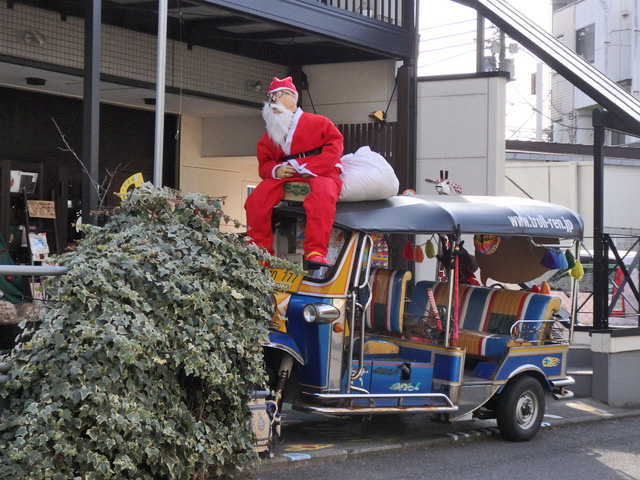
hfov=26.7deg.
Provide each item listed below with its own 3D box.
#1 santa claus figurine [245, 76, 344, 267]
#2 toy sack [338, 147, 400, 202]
[{"bbox_3d":[-0.176,-0.469,9.300,0.620,1.290,0.640,0,-1,38],"label":"santa claus figurine"},{"bbox_3d":[0.330,-0.476,9.800,0.460,0.420,0.480,0,-2,44],"label":"toy sack"}]

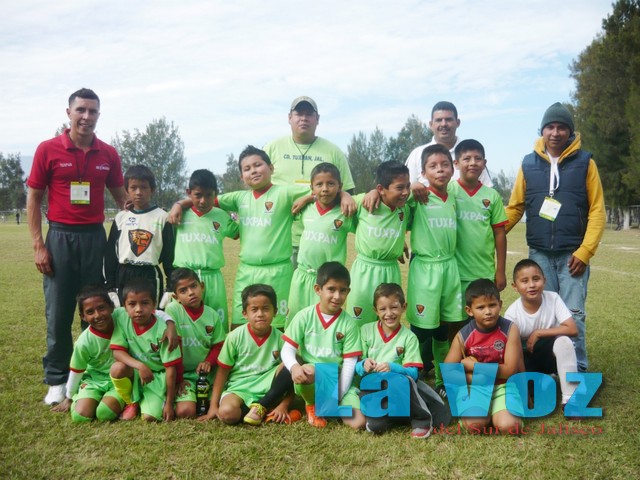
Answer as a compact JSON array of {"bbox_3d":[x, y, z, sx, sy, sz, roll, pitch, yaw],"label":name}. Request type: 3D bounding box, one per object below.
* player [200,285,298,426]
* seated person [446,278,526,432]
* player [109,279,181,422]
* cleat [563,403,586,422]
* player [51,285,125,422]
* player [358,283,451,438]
[{"bbox_3d":[-0.373,0.571,3.224,0.500,0.670,0.500,0,2,-10],"label":"player"},{"bbox_3d":[0.819,0.534,3.020,0.420,0.700,0.520,0,2,12],"label":"seated person"},{"bbox_3d":[-0.947,0.549,3.294,0.380,0.710,0.480,0,2,-10],"label":"player"},{"bbox_3d":[1.268,0.841,3.040,0.090,0.085,0.220,1,2,13],"label":"cleat"},{"bbox_3d":[-1.228,0.569,3.294,0.450,0.670,0.500,-1,2,-18],"label":"player"},{"bbox_3d":[0.423,0.566,3.094,0.440,0.690,0.500,0,2,6],"label":"player"}]

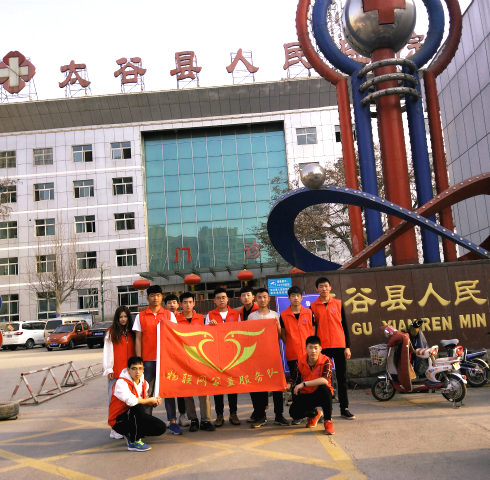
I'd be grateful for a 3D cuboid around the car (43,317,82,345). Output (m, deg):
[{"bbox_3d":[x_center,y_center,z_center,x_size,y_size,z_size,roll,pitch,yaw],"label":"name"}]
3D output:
[{"bbox_3d":[-10.350,5.700,27.450,1.520,1.500,3.500,-5,-8,7],"label":"car"}]

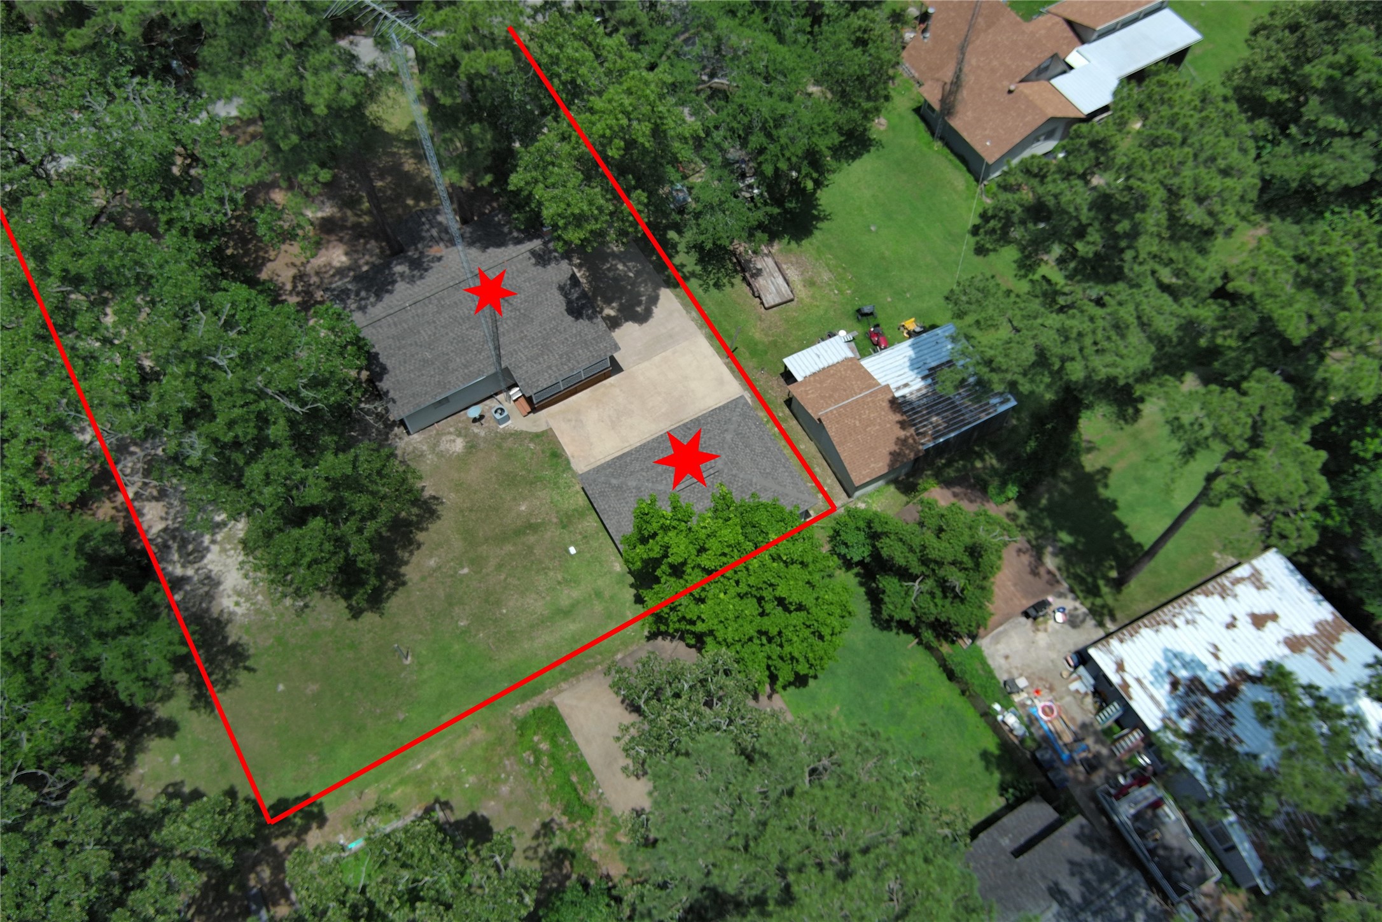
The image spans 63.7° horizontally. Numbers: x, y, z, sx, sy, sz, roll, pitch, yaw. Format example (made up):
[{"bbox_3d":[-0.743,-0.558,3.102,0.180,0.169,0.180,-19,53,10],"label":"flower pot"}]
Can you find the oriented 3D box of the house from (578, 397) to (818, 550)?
[{"bbox_3d":[0.310,1.595,57.523,9.840,4.000,7.250,-26,66,-12],"label":"house"}]

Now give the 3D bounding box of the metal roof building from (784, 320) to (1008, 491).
[{"bbox_3d":[11.019,-3.884,60.535,10.240,3.450,8.590,-25,66,-12],"label":"metal roof building"}]

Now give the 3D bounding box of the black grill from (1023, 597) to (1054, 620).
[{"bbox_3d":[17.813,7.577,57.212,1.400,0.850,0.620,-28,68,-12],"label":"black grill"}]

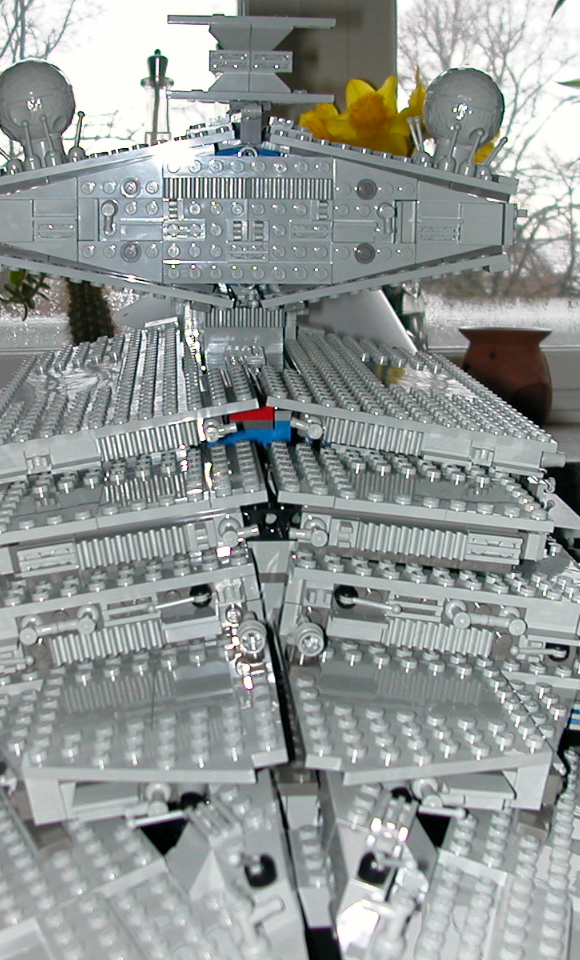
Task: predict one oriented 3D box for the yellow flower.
[{"bbox_3d":[0.064,-0.314,1.200,0.110,0.088,0.070,0,9,3],"label":"yellow flower"}]

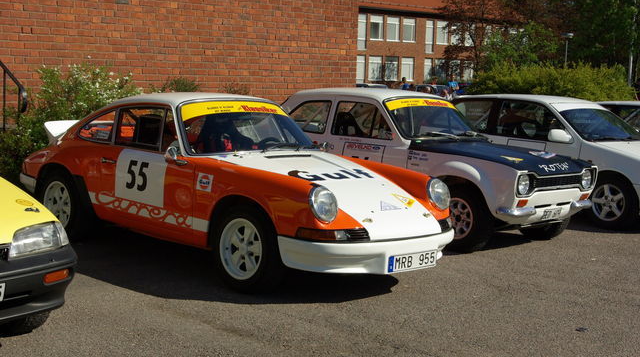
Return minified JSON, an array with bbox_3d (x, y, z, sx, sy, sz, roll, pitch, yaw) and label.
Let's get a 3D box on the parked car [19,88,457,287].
[{"bbox_3d":[-0.810,-0.037,8.032,1.650,1.290,4.100,-4,9,-45],"label":"parked car"}]

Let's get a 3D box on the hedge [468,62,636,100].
[{"bbox_3d":[6.257,-2.082,27.583,4.600,2.142,1.600,3,6,13],"label":"hedge"}]

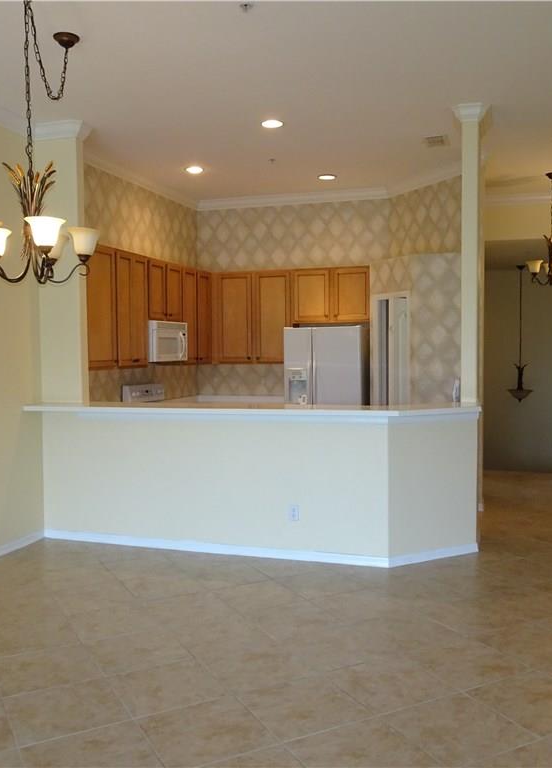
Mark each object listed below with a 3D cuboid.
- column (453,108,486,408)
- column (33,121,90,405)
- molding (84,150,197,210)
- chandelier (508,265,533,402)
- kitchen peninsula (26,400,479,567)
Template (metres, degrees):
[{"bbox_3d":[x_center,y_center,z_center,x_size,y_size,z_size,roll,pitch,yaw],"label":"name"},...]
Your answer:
[{"bbox_3d":[1.477,-0.963,5.419,0.260,2.221,0.260,0,3,18],"label":"column"},{"bbox_3d":[-1.703,-0.942,5.747,0.505,2.221,0.202,0,3,18],"label":"column"},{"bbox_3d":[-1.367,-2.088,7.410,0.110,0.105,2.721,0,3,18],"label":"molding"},{"bbox_3d":[3.849,-0.781,11.150,0.400,2.149,0.400,0,3,18],"label":"chandelier"},{"bbox_3d":[-0.194,0.719,5.609,3.475,1.120,0.980,0,3,18],"label":"kitchen peninsula"}]

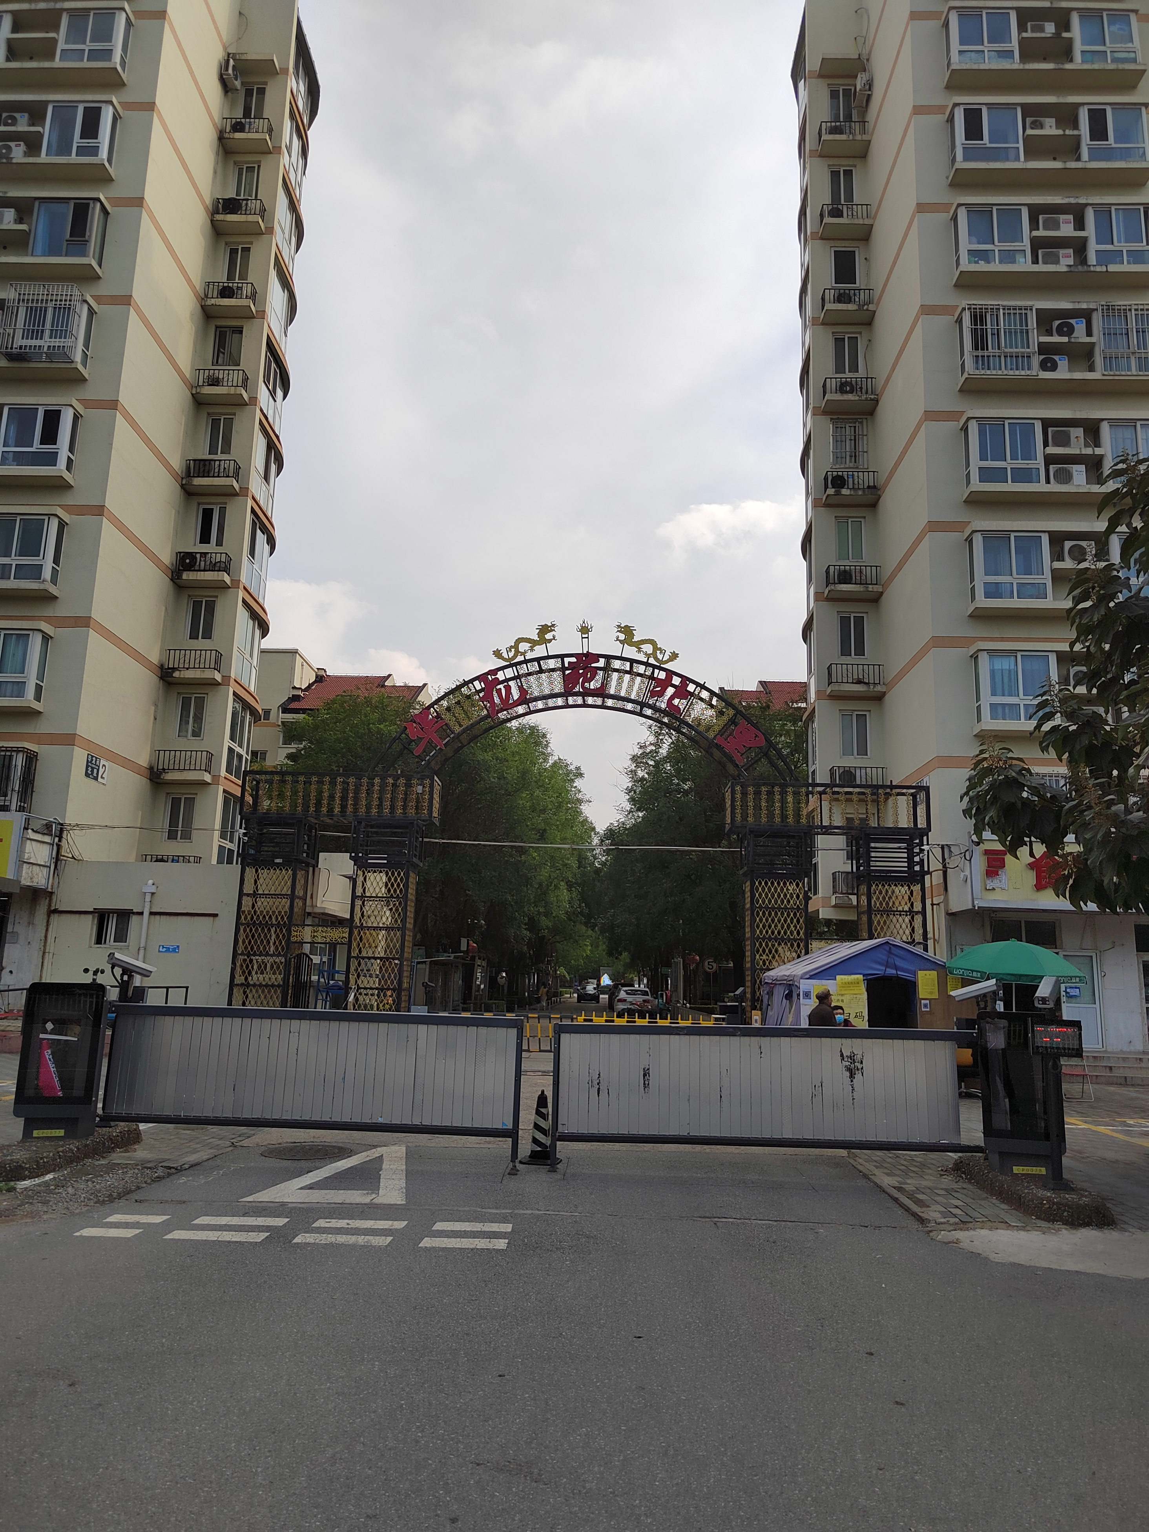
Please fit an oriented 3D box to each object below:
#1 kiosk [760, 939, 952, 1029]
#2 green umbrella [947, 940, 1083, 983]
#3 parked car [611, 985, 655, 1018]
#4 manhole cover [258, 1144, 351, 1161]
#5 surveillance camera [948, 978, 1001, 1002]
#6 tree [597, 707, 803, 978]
[{"bbox_3d":[4.989,4.268,17.455,2.900,2.480,3.050,2,-11,0],"label":"kiosk"},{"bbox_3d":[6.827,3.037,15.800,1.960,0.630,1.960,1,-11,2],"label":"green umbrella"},{"bbox_3d":[2.660,10.754,45.525,1.800,1.470,4.600,1,-11,2],"label":"parked car"},{"bbox_3d":[-2.372,3.404,8.954,0.790,0.040,0.790,1,-12,2],"label":"manhole cover"},{"bbox_3d":[3.759,2.116,9.600,0.450,0.110,0.150,-23,-22,27],"label":"surveillance camera"},{"bbox_3d":[3.775,3.067,30.867,6.200,10.420,6.200,1,-11,2],"label":"tree"}]

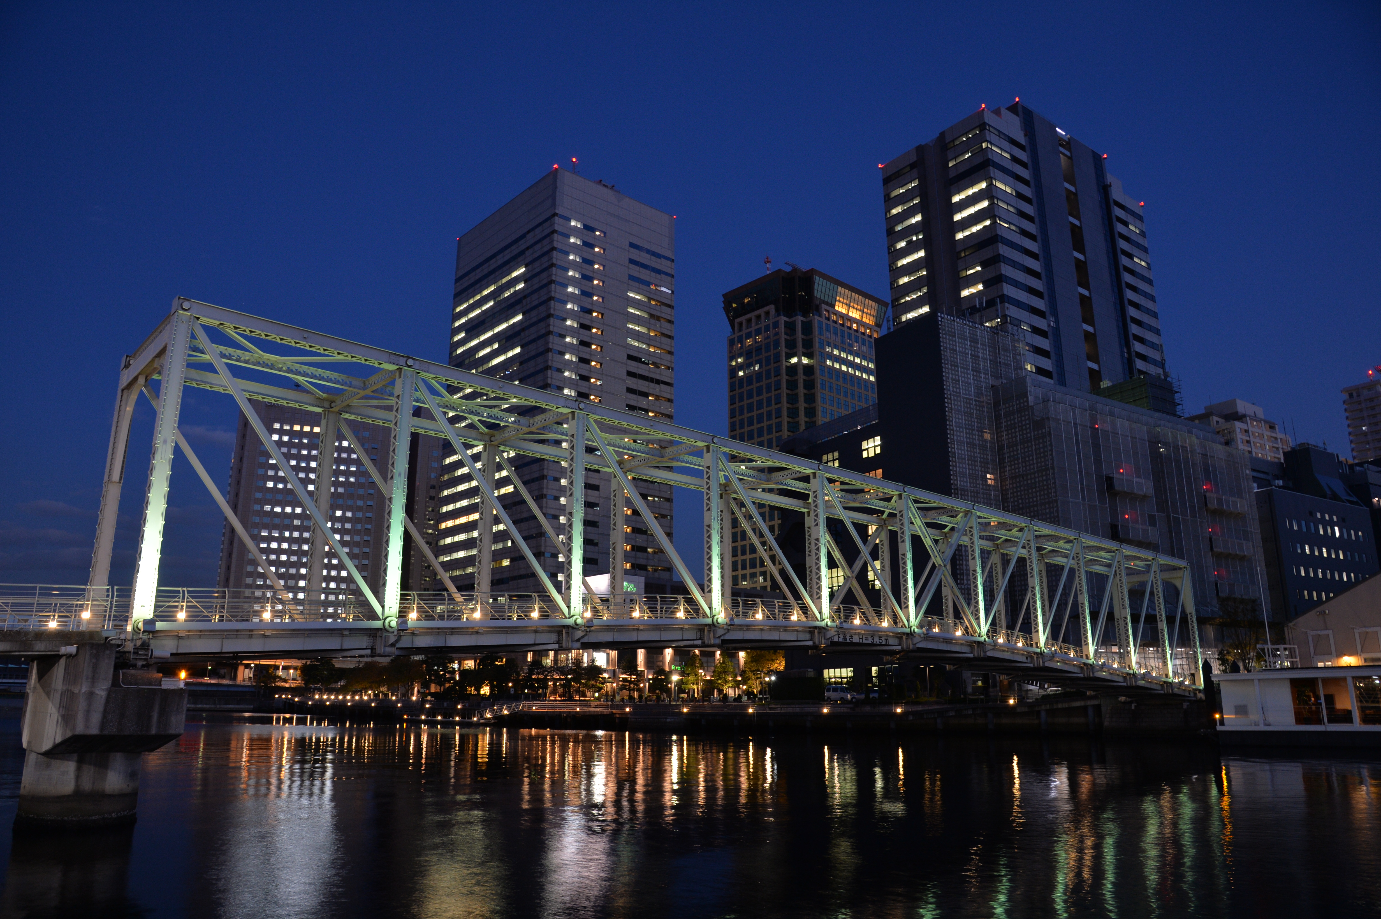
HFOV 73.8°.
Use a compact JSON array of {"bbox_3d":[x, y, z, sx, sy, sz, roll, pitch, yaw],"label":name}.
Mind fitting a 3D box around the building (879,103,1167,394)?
[{"bbox_3d":[73.834,-9.997,196.016,55.500,118.000,28.000,10,-18,-34],"label":"building"}]

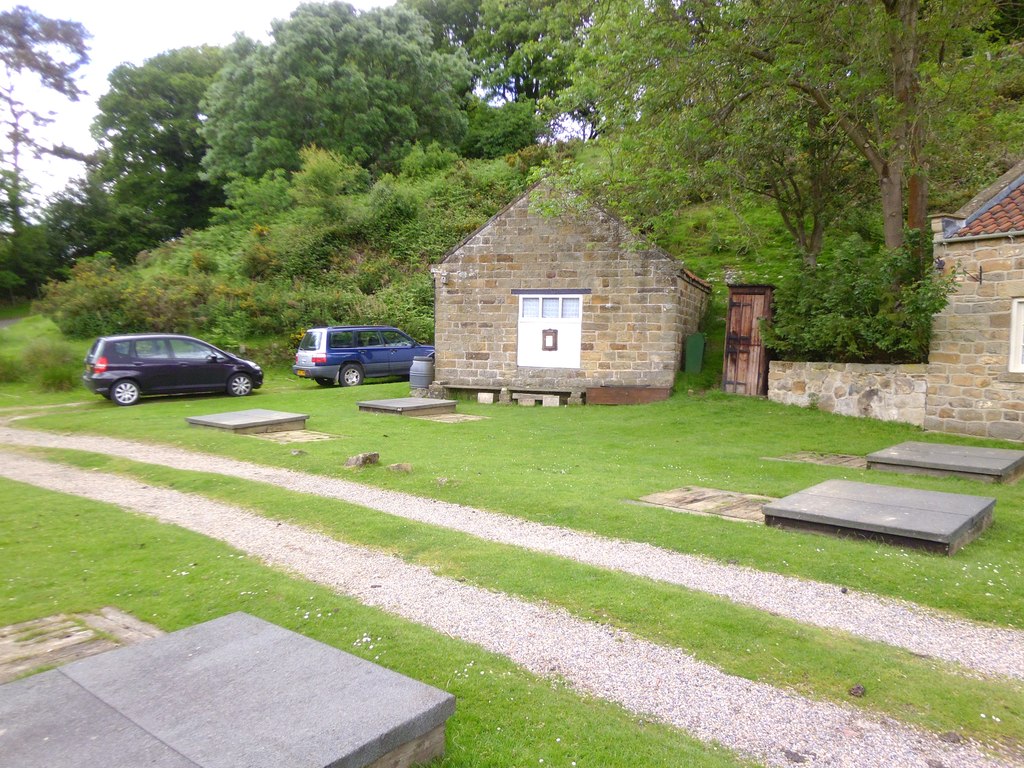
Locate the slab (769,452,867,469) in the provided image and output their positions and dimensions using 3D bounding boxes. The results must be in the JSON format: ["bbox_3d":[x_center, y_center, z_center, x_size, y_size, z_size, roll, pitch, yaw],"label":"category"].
[{"bbox_3d":[4.038,0.947,9.696,1.080,0.060,0.880,5,6,44],"label":"slab"}]

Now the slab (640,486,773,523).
[{"bbox_3d":[1.974,1.123,7.288,1.080,0.050,1.080,3,5,42],"label":"slab"}]

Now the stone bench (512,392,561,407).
[{"bbox_3d":[0.534,0.344,16.750,1.030,0.280,0.360,1,4,8],"label":"stone bench"}]

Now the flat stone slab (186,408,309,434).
[{"bbox_3d":[-4.588,0.643,13.363,1.440,0.150,1.500,5,7,38],"label":"flat stone slab"}]

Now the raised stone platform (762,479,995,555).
[{"bbox_3d":[3.056,1.068,6.383,1.360,0.160,1.500,3,5,42],"label":"raised stone platform"}]

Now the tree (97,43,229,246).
[{"bbox_3d":[-21.313,-14.323,48.000,9.200,12.600,9.200,-1,5,-17],"label":"tree"}]

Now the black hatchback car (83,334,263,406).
[{"bbox_3d":[-7.710,-0.406,17.796,3.840,1.525,1.680,-5,6,-39],"label":"black hatchback car"}]

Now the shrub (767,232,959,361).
[{"bbox_3d":[6.314,-1.353,14.113,2.900,2.500,2.200,4,5,37],"label":"shrub"}]

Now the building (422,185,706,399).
[{"bbox_3d":[2.055,-2.402,20.764,5.750,5.100,7.000,2,4,19],"label":"building"}]

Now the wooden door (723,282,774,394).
[{"bbox_3d":[4.838,-0.883,15.800,0.900,2.250,0.120,2,4,23],"label":"wooden door"}]

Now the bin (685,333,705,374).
[{"bbox_3d":[4.473,-0.721,18.800,0.520,1.050,0.600,4,6,40],"label":"bin"}]

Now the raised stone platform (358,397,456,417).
[{"bbox_3d":[-2.179,0.457,16.084,1.440,0.170,1.500,4,6,43],"label":"raised stone platform"}]

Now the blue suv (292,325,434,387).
[{"bbox_3d":[-4.067,-0.913,22.212,1.740,1.580,4.450,6,8,42],"label":"blue suv"}]

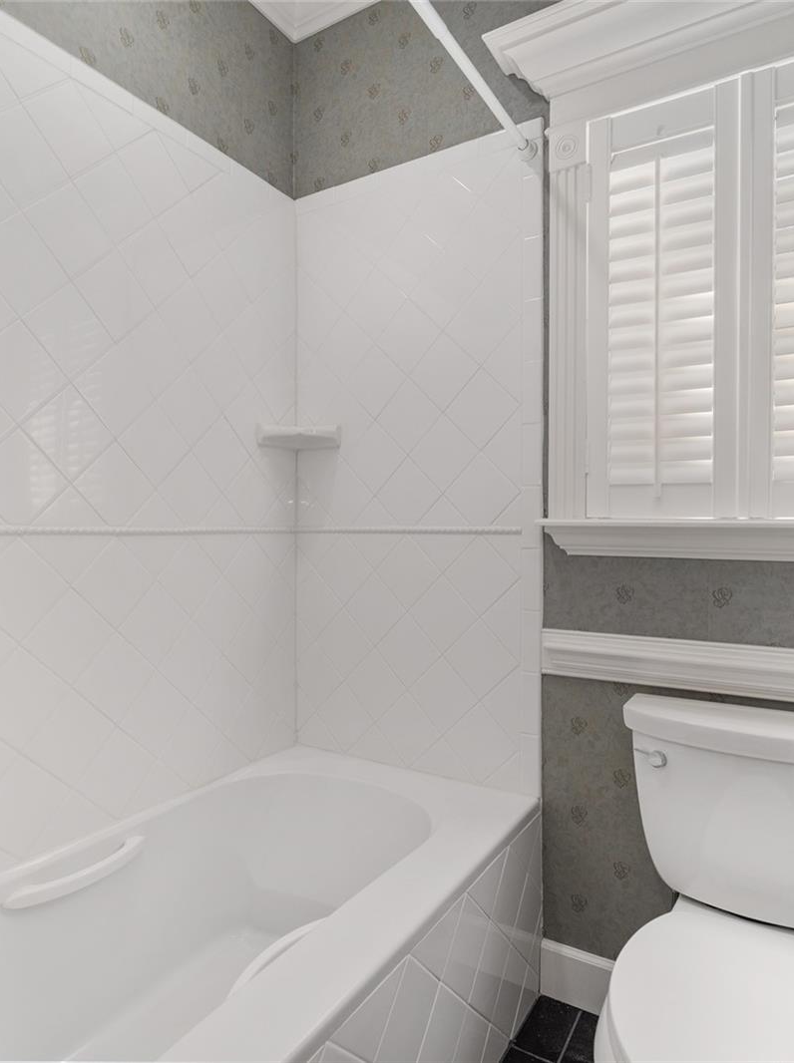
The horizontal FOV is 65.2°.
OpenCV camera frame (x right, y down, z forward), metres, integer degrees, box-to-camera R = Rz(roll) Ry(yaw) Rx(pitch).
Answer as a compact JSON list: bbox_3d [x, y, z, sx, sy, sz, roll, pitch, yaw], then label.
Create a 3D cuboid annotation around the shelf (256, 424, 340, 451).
[{"bbox_3d":[-0.298,-0.274,1.843,0.245,0.058,0.120,0,0,-15],"label":"shelf"}]

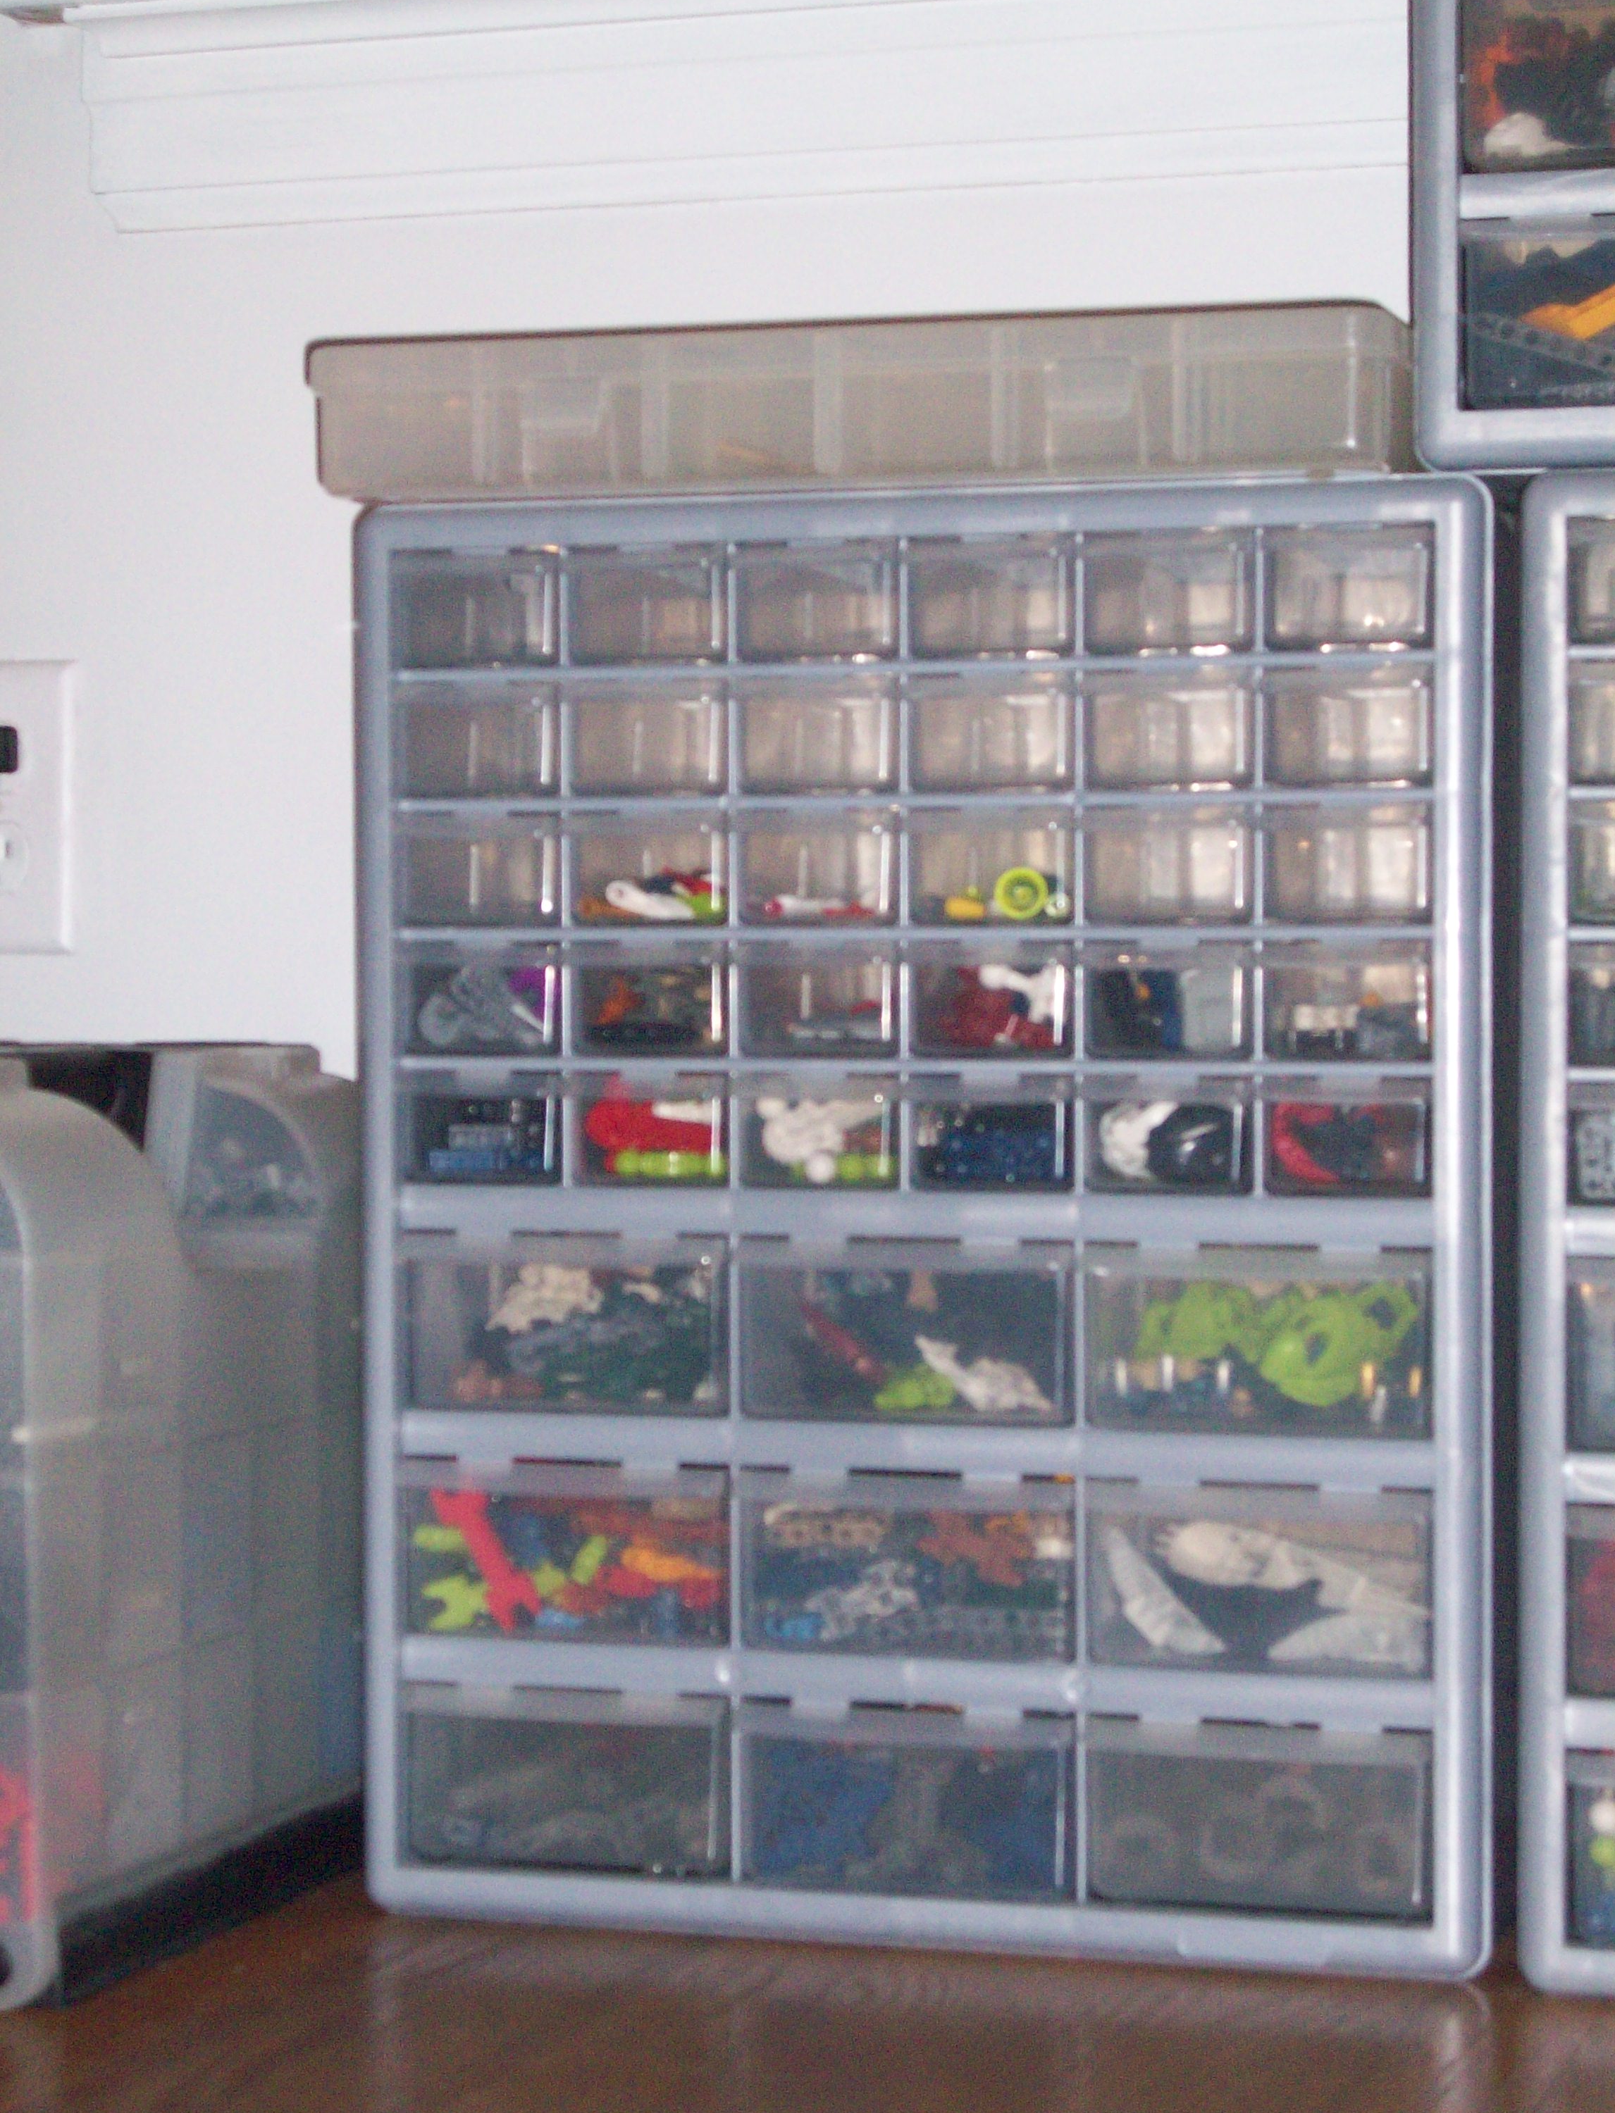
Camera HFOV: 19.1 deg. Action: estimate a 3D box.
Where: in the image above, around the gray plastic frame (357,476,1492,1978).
[{"bbox_3d":[0.052,0.052,1.628,0.383,0.476,0.160,0,2,17],"label":"gray plastic frame"}]

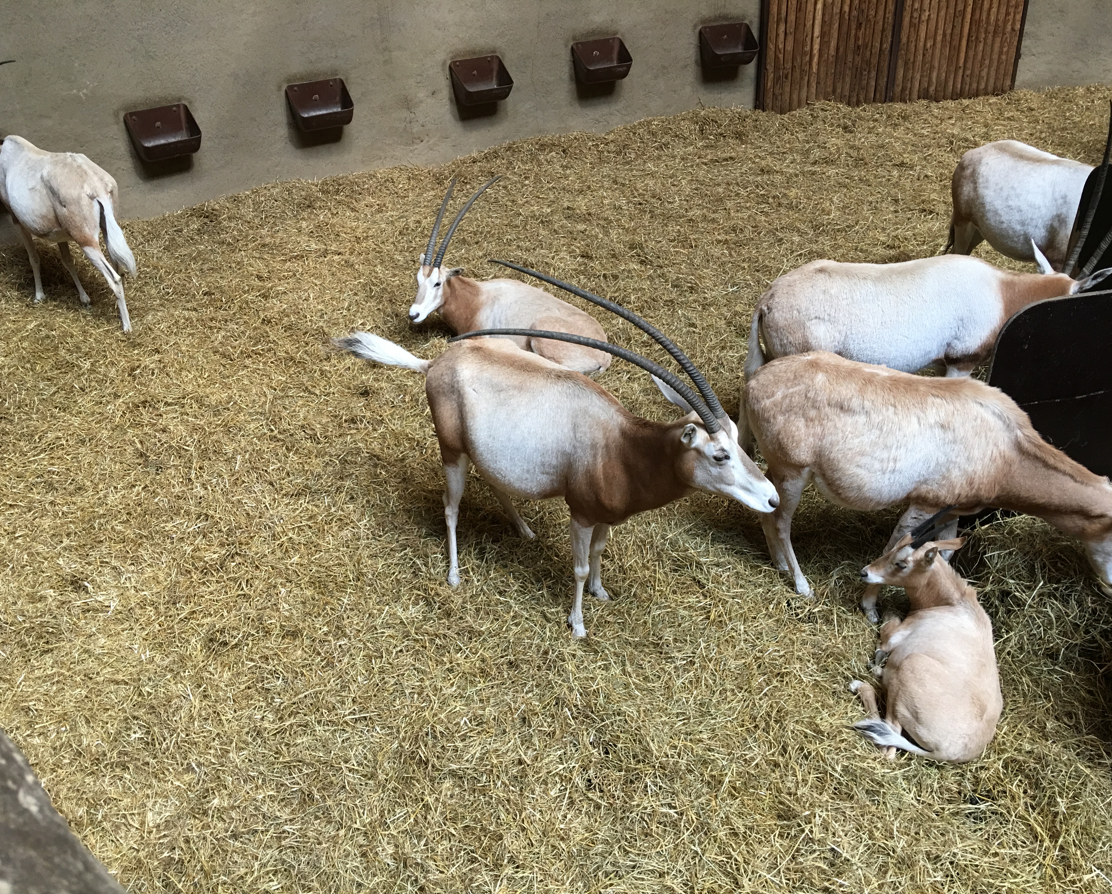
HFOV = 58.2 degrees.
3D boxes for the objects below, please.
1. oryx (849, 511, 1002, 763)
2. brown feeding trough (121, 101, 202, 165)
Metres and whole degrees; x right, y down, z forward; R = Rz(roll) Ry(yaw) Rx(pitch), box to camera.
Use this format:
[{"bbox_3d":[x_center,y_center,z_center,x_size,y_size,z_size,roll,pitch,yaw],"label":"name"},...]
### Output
[{"bbox_3d":[1.250,0.624,3.388,0.480,0.740,0.680,-1,32,5],"label":"oryx"},{"bbox_3d":[-3.225,-2.589,8.265,0.530,0.339,0.412,-22,37,-27],"label":"brown feeding trough"}]

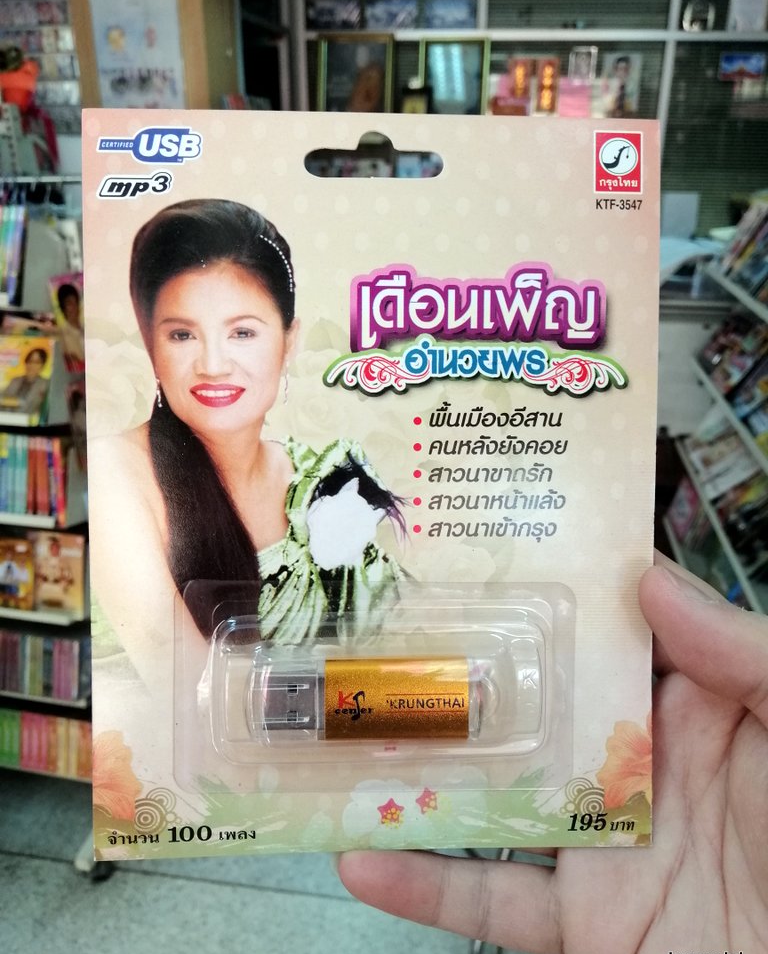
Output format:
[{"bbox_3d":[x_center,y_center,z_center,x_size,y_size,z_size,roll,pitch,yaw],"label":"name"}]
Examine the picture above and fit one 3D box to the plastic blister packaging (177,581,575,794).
[{"bbox_3d":[-0.001,0.049,0.172,0.092,0.050,0.013,0,2,-3],"label":"plastic blister packaging"}]

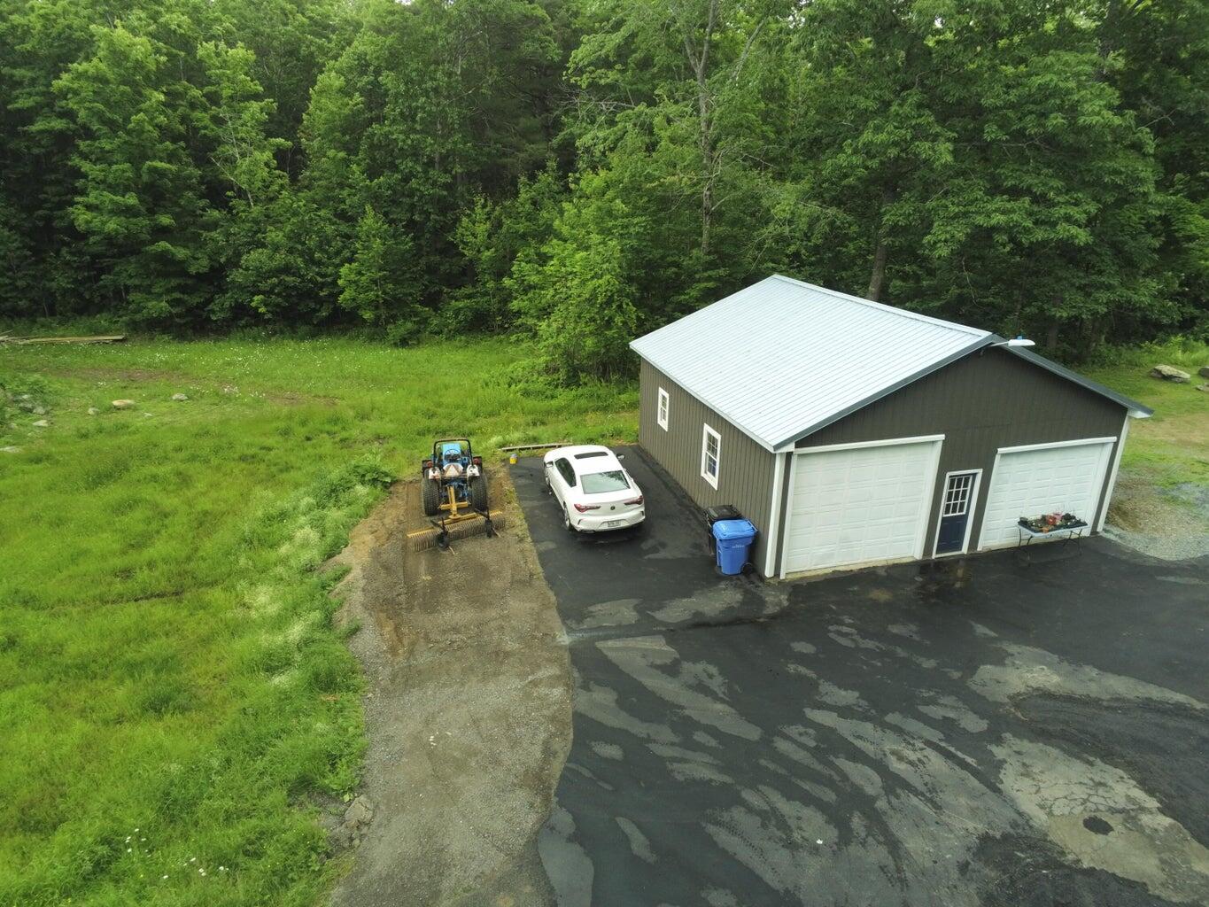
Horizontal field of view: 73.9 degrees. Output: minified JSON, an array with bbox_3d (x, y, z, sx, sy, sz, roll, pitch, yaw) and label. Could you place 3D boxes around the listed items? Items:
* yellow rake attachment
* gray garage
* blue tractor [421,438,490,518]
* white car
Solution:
[{"bbox_3d":[-3.814,1.578,19.893,2.420,1.000,1.550,-11,23,-29],"label":"yellow rake attachment"},{"bbox_3d":[6.942,-1.646,22.622,9.926,5.423,10.013,-5,21,-15],"label":"gray garage"},{"bbox_3d":[-4.195,0.186,22.091,1.720,2.120,3.600,-4,20,-13],"label":"blue tractor"},{"bbox_3d":[-0.368,0.668,21.818,1.930,1.440,4.940,-4,20,-13],"label":"white car"}]

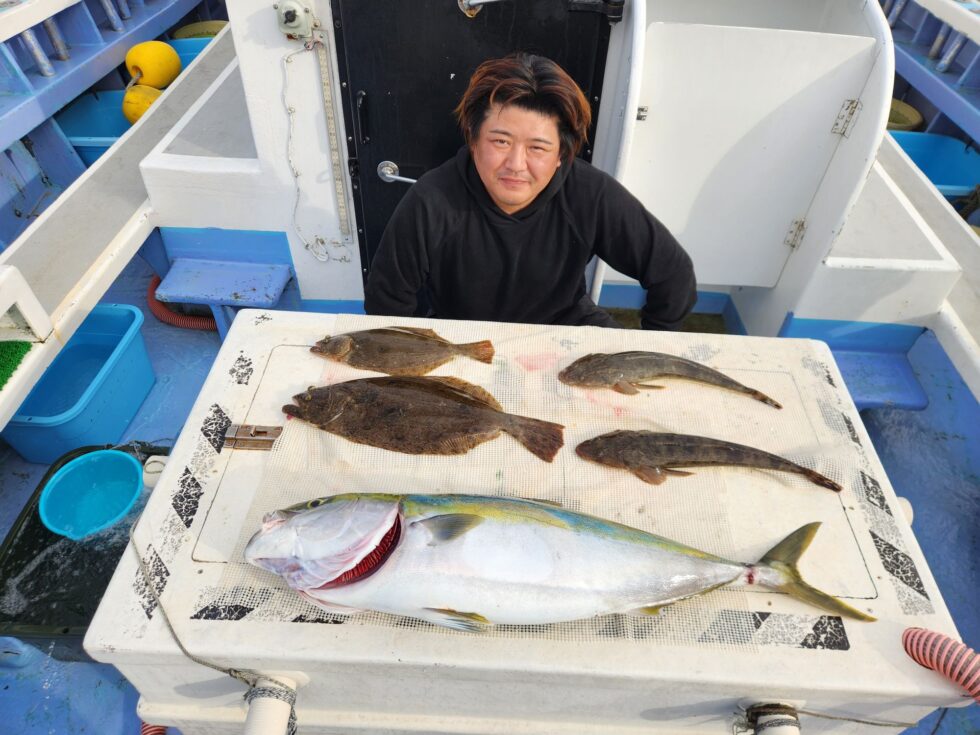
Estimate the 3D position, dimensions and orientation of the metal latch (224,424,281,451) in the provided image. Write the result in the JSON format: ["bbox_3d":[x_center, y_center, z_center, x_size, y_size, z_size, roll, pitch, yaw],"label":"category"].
[{"bbox_3d":[-0.414,0.121,1.136,0.089,0.014,0.052,3,47,0],"label":"metal latch"}]

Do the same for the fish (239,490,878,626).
[{"bbox_3d":[0.103,0.267,0.947,0.905,0.130,0.200,3,47,0],"label":"fish"}]

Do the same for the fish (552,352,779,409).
[{"bbox_3d":[0.343,0.012,1.250,0.430,0.052,0.090,6,47,3],"label":"fish"}]

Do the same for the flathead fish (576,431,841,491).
[{"bbox_3d":[0.372,0.155,1.115,0.450,0.055,0.090,7,47,3],"label":"flathead fish"}]

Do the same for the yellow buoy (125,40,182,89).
[{"bbox_3d":[-1.251,-1.126,2.420,0.200,0.185,0.200,-25,53,-24],"label":"yellow buoy"}]

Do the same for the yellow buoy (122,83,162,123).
[{"bbox_3d":[-1.199,-0.907,2.280,0.190,0.180,0.190,-25,53,-24],"label":"yellow buoy"}]

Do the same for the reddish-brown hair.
[{"bbox_3d":[0.061,-0.462,1.180,0.235,0.190,0.220,9,34,-1],"label":"reddish-brown hair"}]

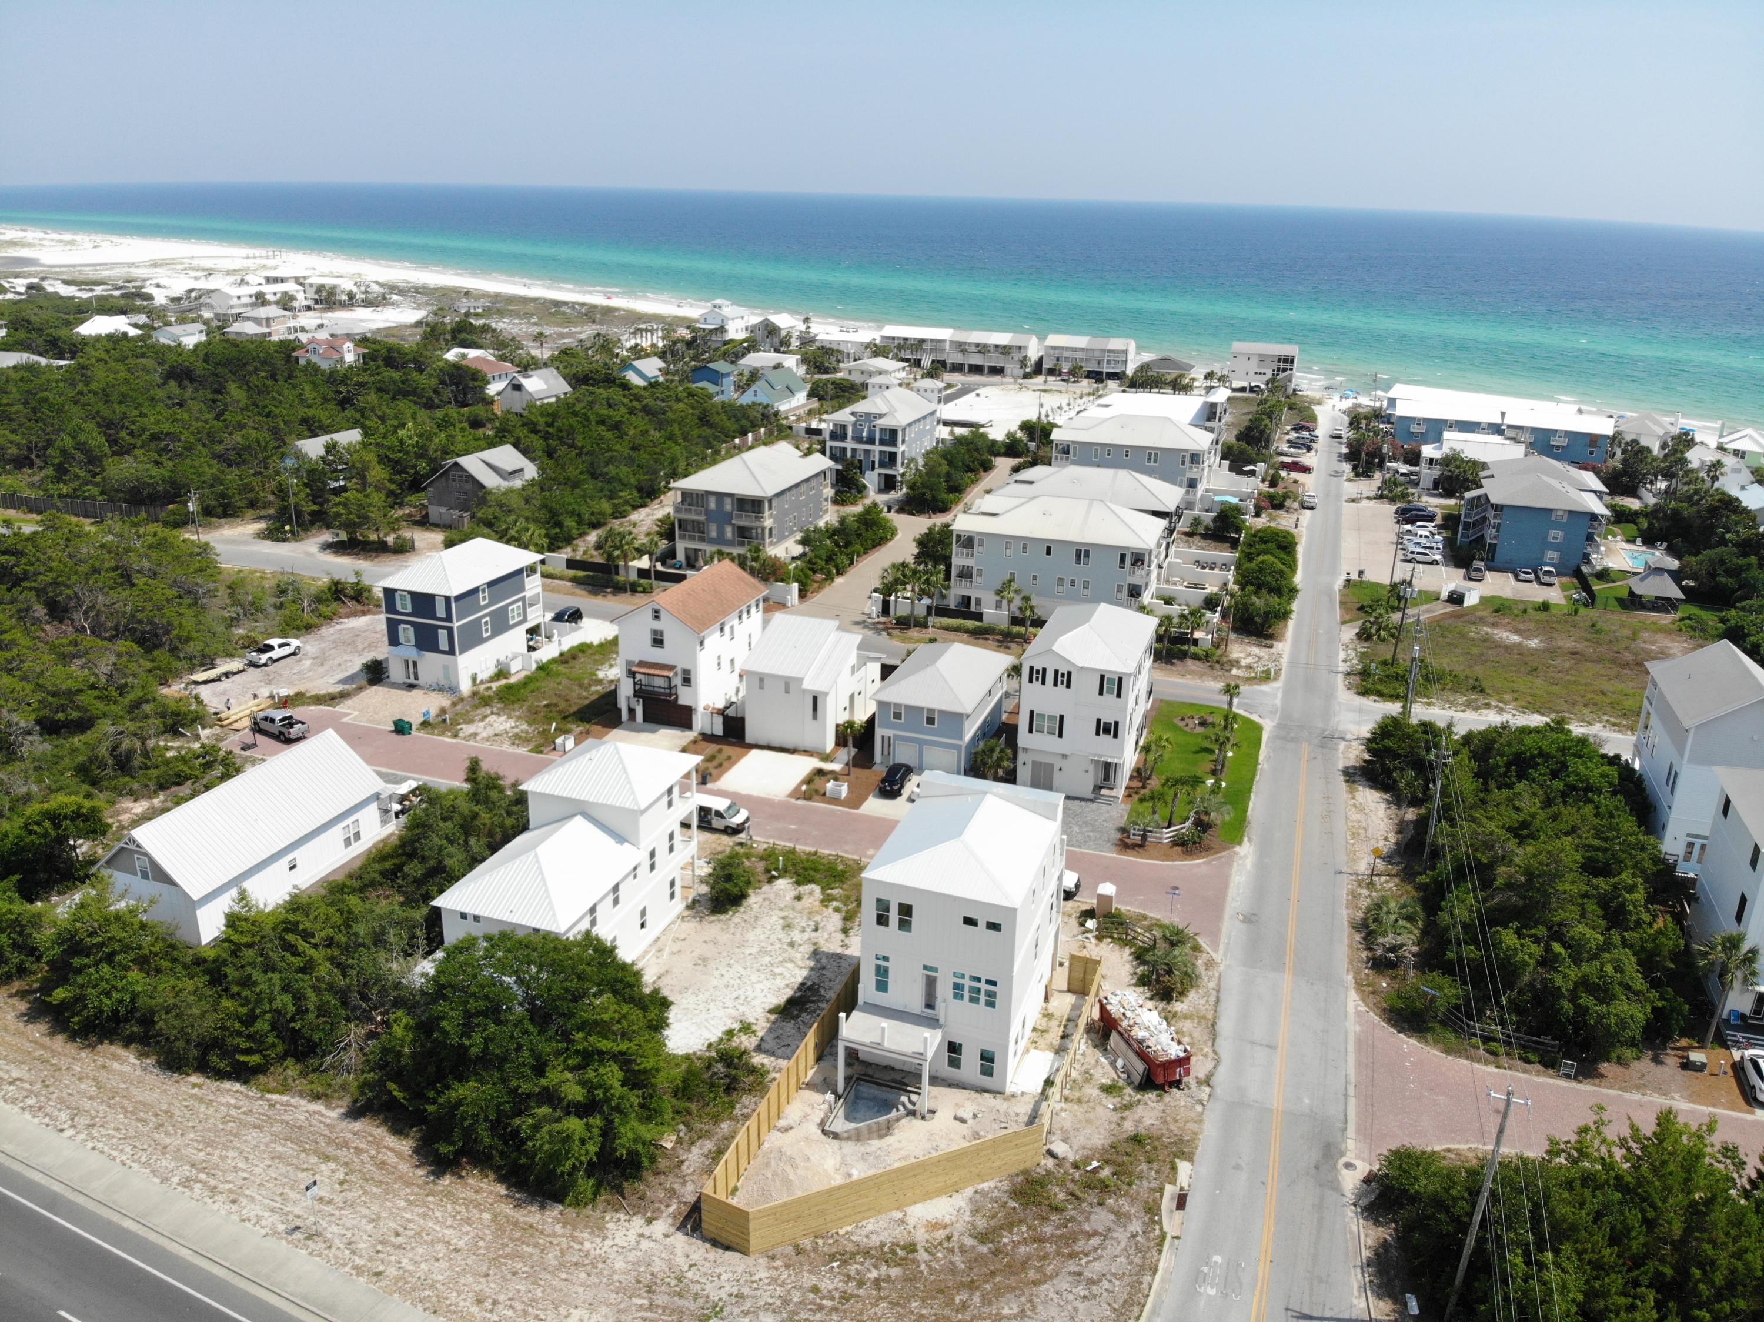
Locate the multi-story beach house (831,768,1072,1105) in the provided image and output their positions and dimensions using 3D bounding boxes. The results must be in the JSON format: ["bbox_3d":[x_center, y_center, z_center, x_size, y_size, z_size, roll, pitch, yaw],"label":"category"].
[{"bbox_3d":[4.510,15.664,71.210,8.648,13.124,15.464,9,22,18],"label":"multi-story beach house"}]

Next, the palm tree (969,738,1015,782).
[{"bbox_3d":[9.396,8.418,103.044,3.631,3.631,3.631,1,21,-1],"label":"palm tree"}]

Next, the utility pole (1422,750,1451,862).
[{"bbox_3d":[40.846,10.596,90.370,1.628,10.581,0.509,9,22,18],"label":"utility pole"}]

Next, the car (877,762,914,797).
[{"bbox_3d":[1.420,9.619,102.306,1.984,1.750,4.833,9,22,18],"label":"car"}]

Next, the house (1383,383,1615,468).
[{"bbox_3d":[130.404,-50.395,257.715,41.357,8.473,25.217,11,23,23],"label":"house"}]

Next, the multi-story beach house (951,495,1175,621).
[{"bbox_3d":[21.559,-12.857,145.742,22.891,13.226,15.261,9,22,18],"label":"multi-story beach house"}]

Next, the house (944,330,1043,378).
[{"bbox_3d":[31.944,-87.983,349.635,22.500,11.170,12.000,8,22,17],"label":"house"}]

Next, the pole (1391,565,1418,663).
[{"bbox_3d":[58.291,-4.947,136.557,1.700,12.286,0.900,8,22,17],"label":"pole"}]

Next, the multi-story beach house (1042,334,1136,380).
[{"bbox_3d":[57.353,-83.930,337.322,22.696,10.289,11.096,8,22,17],"label":"multi-story beach house"}]

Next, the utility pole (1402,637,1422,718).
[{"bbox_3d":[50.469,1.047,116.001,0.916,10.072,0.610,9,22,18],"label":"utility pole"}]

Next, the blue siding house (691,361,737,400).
[{"bbox_3d":[-37.933,-63.899,279.981,8.343,8.343,13.531,9,22,18],"label":"blue siding house"}]

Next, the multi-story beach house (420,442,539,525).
[{"bbox_3d":[-58.522,-25.972,179.889,10.289,9.280,14.626,7,22,14],"label":"multi-story beach house"}]

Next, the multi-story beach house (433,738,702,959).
[{"bbox_3d":[-20.496,13.250,83.305,9.304,12.670,18.875,8,22,17],"label":"multi-story beach house"}]

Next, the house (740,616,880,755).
[{"bbox_3d":[-5.961,0.779,113.267,8.170,9.784,14.626,8,22,16],"label":"house"}]

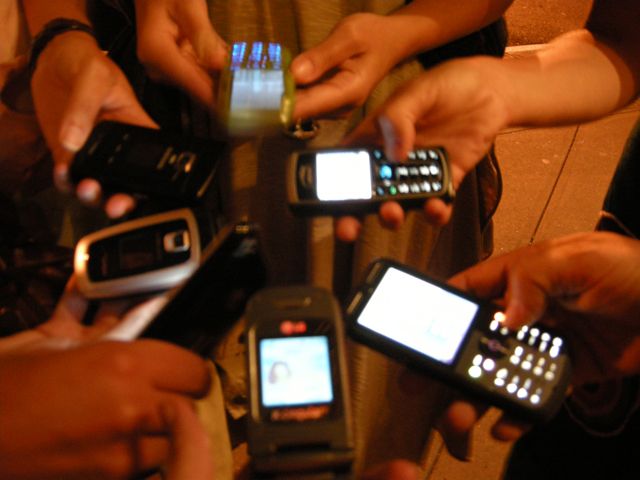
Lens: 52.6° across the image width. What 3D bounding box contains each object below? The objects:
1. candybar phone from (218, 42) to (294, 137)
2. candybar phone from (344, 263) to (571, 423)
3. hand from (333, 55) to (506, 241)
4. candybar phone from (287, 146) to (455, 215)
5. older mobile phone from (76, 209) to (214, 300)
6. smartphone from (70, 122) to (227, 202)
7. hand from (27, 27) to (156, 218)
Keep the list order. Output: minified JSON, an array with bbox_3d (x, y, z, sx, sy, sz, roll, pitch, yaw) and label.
[{"bbox_3d":[-0.046,-0.112,0.473,0.047,0.015,0.103,-1,51,-3],"label":"candybar phone"},{"bbox_3d":[0.071,0.050,0.341,0.110,0.015,0.048,23,57,12],"label":"candybar phone"},{"bbox_3d":[0.072,-0.064,0.452,0.085,0.065,0.130,36,67,21],"label":"hand"},{"bbox_3d":[0.034,-0.041,0.437,0.105,0.018,0.044,-3,60,1],"label":"candybar phone"},{"bbox_3d":[-0.139,0.011,0.499,0.090,0.019,0.046,-13,53,-5],"label":"older mobile phone"},{"bbox_3d":[-0.123,-0.056,0.470,0.098,0.017,0.048,11,61,11],"label":"smartphone"},{"bbox_3d":[-0.166,-0.085,0.475,0.086,0.070,0.125,-6,61,-3],"label":"hand"}]

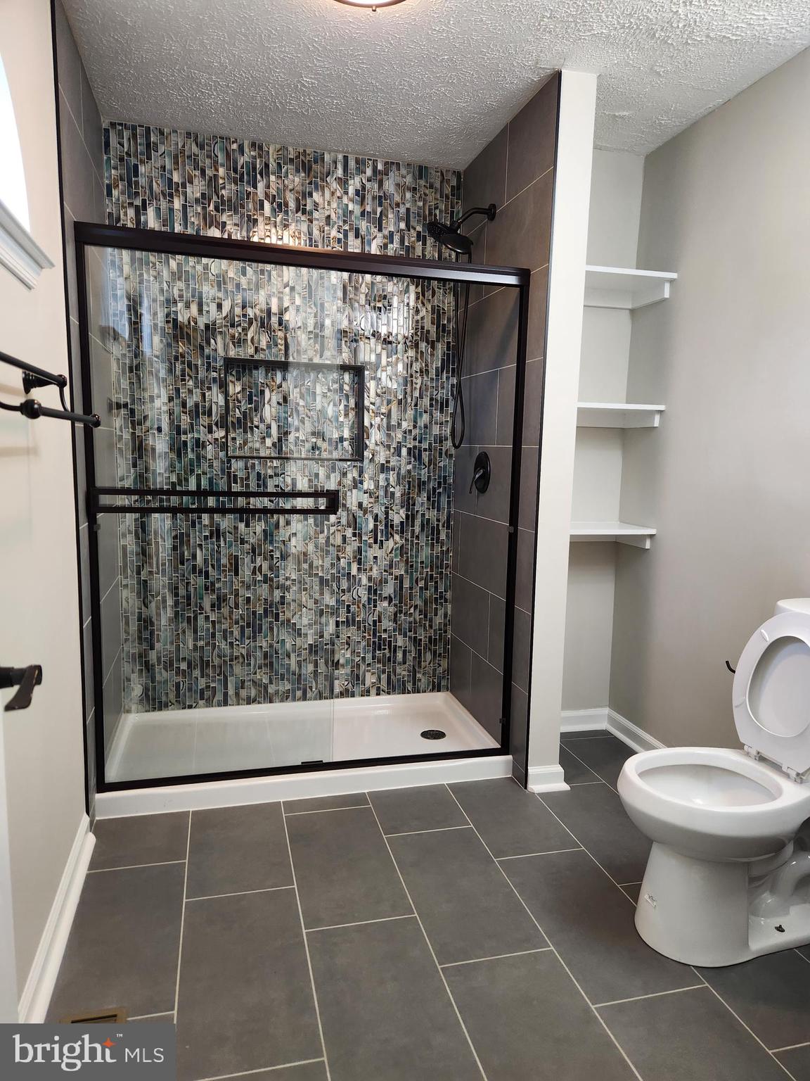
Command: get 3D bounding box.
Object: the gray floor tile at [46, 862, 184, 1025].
[{"bbox_3d":[-0.723,1.016,1.849,0.283,0.012,0.597,-1,8,-15],"label":"gray floor tile"}]

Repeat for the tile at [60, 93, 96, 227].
[{"bbox_3d":[-1.020,-1.125,2.243,0.012,0.303,0.573,-1,8,-15],"label":"tile"}]

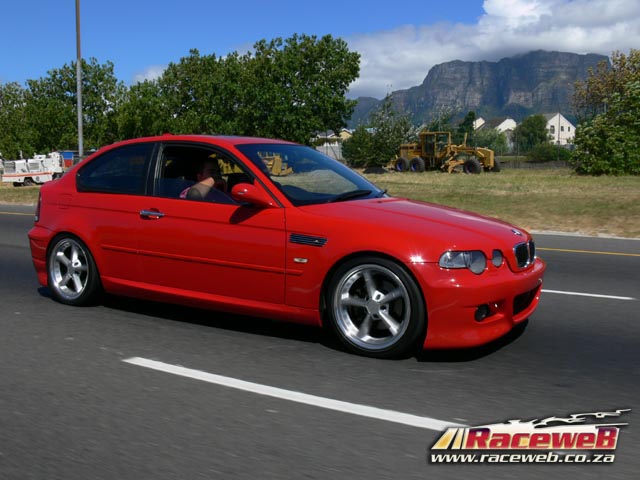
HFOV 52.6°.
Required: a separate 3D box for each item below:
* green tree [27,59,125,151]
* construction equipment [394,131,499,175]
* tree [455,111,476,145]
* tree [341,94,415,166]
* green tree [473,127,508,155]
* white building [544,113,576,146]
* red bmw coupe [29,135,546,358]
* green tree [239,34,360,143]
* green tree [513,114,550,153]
[{"bbox_3d":[-22.763,-11.544,60.000,9.200,10.600,9.200,0,7,0],"label":"green tree"},{"bbox_3d":[9.659,-6.684,50.000,2.500,3.400,8.500,-7,9,-44],"label":"construction equipment"},{"bbox_3d":[24.733,-18.274,110.000,3.600,7.200,3.600,0,7,0],"label":"tree"},{"bbox_3d":[5.065,-9.557,57.000,6.000,6.400,6.000,0,7,0],"label":"tree"},{"bbox_3d":[22.527,-12.807,85.000,4.300,3.800,4.300,0,7,0],"label":"green tree"},{"bbox_3d":[57.013,-26.980,158.000,8.300,8.400,9.500,-1,7,-6],"label":"white building"},{"bbox_3d":[-0.418,-0.140,5.147,4.280,1.380,1.790,4,8,32],"label":"red bmw coupe"},{"bbox_3d":[-1.584,-10.547,50.000,9.200,10.700,9.200,0,7,0],"label":"green tree"},{"bbox_3d":[35.953,-17.764,110.000,6.400,7.000,6.400,0,7,0],"label":"green tree"}]

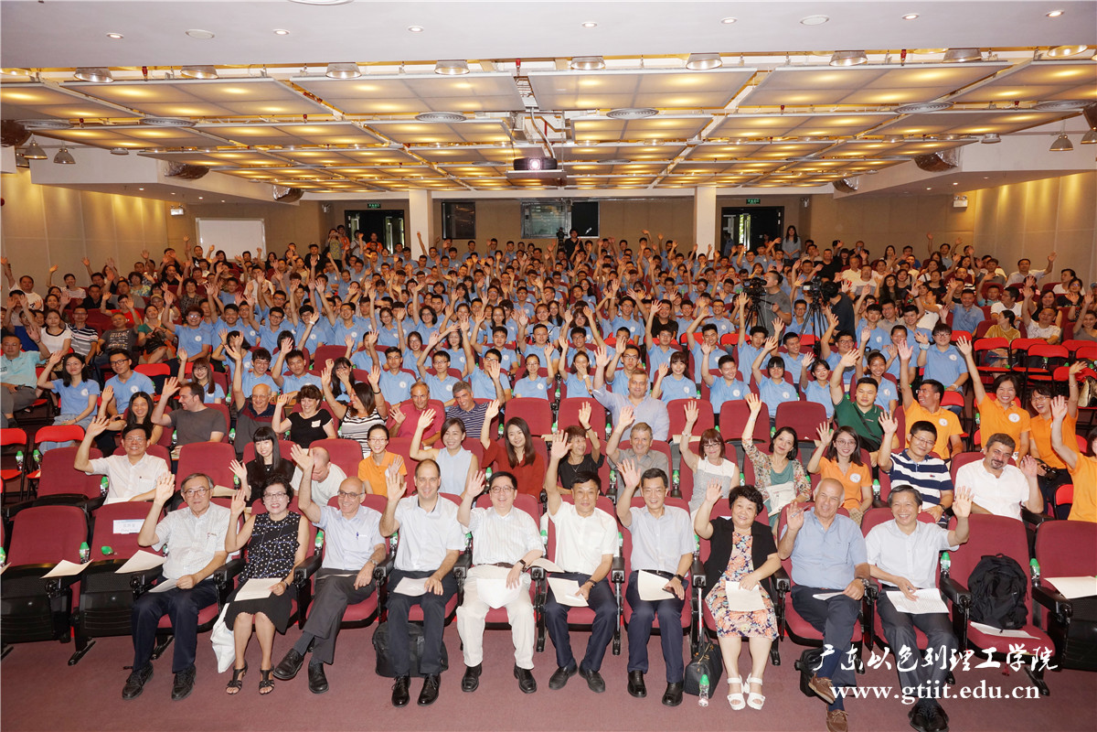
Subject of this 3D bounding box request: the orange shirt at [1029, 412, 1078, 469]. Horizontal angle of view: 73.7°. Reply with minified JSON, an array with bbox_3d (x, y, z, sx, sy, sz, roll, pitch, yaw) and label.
[{"bbox_3d":[4.559,0.672,6.600,0.410,0.520,0.260,3,9,25],"label":"orange shirt"}]

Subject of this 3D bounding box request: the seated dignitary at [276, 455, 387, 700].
[{"bbox_3d":[-1.443,1.305,4.986,0.630,1.450,0.800,-1,8,-3],"label":"seated dignitary"}]

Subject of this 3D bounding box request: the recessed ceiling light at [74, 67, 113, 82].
[{"bbox_3d":[-4.142,-2.695,6.649,0.310,0.160,0.310,0,9,3],"label":"recessed ceiling light"}]

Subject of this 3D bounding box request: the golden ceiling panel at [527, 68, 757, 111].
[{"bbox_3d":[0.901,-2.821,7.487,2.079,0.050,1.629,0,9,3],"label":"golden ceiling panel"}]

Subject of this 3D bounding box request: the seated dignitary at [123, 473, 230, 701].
[{"bbox_3d":[-2.464,1.414,4.907,0.600,1.280,0.840,-1,9,-4],"label":"seated dignitary"}]

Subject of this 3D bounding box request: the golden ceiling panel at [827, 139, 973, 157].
[{"bbox_3d":[5.932,-3.738,12.565,2.000,0.060,1.696,0,8,3],"label":"golden ceiling panel"}]

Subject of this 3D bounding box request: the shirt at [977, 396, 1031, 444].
[{"bbox_3d":[4.059,0.524,6.500,0.430,0.520,0.260,3,9,23],"label":"shirt"}]

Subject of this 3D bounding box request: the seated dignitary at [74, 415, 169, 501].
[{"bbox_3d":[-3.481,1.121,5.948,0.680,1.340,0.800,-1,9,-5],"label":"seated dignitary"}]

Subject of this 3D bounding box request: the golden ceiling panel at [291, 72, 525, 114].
[{"bbox_3d":[-1.434,-3.012,8.113,2.234,0.060,1.696,0,8,3],"label":"golden ceiling panel"}]

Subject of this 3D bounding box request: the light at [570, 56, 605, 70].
[{"bbox_3d":[0.372,-2.875,6.810,0.320,0.170,0.320,0,8,3],"label":"light"}]

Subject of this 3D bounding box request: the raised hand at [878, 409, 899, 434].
[{"bbox_3d":[2.578,0.427,5.550,0.145,0.190,0.080,2,9,19],"label":"raised hand"}]

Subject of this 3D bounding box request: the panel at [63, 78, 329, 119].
[{"bbox_3d":[-3.828,-3.009,8.235,2.234,0.060,1.696,0,8,3],"label":"panel"}]

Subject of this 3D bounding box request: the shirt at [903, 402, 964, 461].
[{"bbox_3d":[3.493,0.608,6.617,0.520,0.550,0.280,1,9,8],"label":"shirt"}]

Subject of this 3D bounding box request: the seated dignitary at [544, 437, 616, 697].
[{"bbox_3d":[0.256,1.270,4.936,0.540,1.510,0.760,0,8,4],"label":"seated dignitary"}]

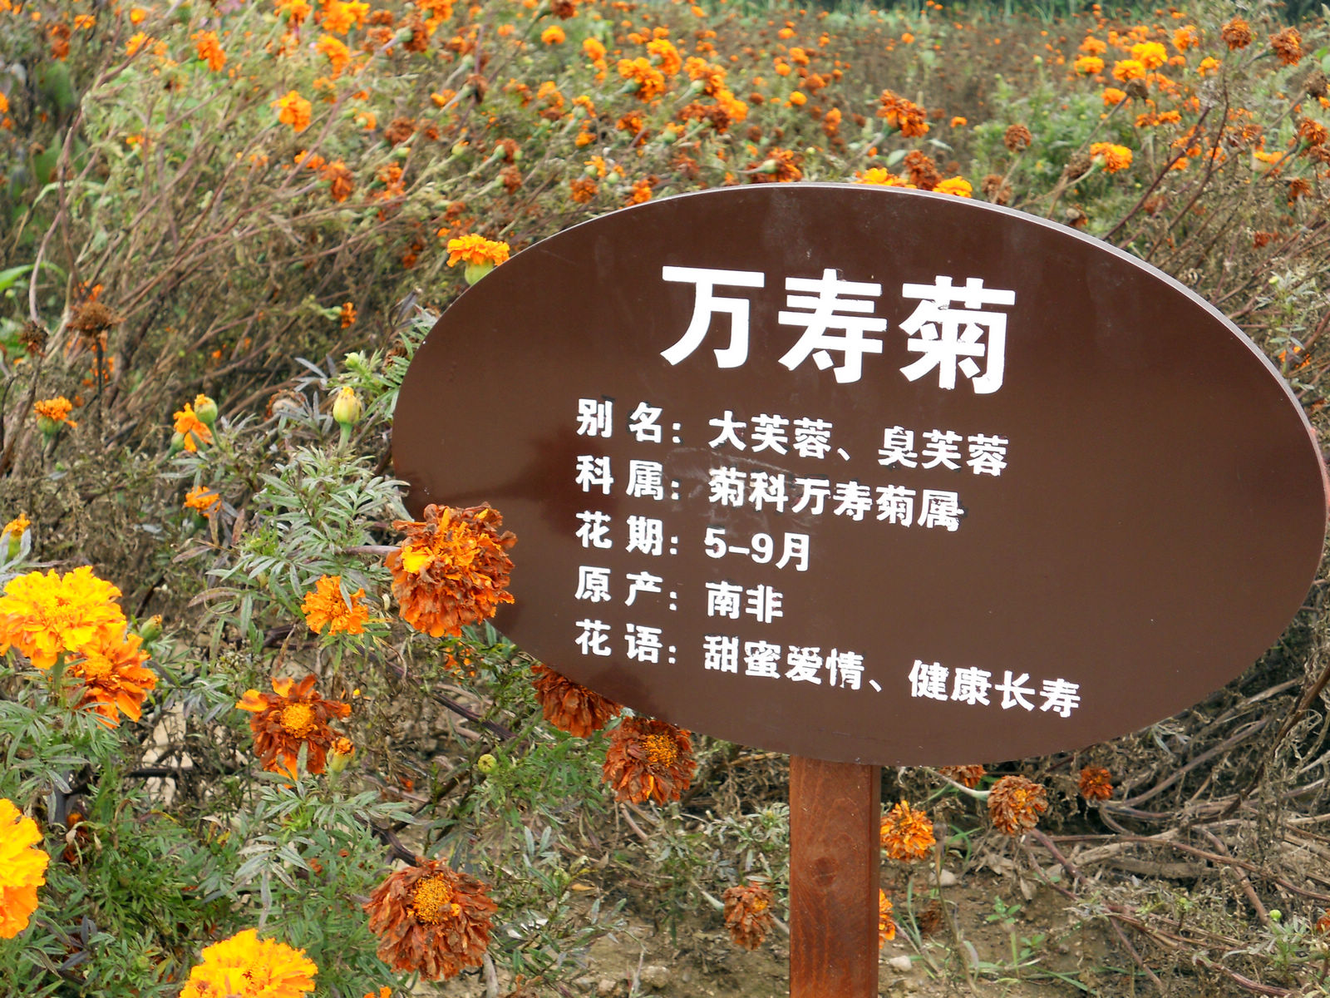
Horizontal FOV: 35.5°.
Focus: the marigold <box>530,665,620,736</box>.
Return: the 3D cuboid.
[{"bbox_3d":[-0.052,0.116,1.250,0.057,0.055,0.048,0,-23,0],"label":"marigold"}]

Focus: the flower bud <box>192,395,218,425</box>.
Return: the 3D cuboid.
[{"bbox_3d":[-0.299,-0.058,1.350,0.015,0.020,0.015,-13,15,-12],"label":"flower bud"}]

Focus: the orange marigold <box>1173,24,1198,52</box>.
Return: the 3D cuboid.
[{"bbox_3d":[1.078,-0.954,4.300,0.053,0.050,0.051,4,15,13],"label":"orange marigold"}]

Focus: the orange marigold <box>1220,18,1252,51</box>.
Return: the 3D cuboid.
[{"bbox_3d":[0.716,-0.582,2.600,0.039,0.040,0.038,0,15,0],"label":"orange marigold"}]

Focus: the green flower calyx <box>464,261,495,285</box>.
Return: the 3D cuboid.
[{"bbox_3d":[-0.129,-0.157,1.430,0.020,0.022,0.020,0,15,0],"label":"green flower calyx"}]

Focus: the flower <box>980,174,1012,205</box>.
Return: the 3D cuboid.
[{"bbox_3d":[0.391,-0.364,2.450,0.037,0.038,0.035,4,-23,14],"label":"flower"}]

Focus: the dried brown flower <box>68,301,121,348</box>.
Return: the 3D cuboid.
[{"bbox_3d":[-0.482,-0.147,1.750,0.045,0.040,0.045,0,15,0],"label":"dried brown flower"}]

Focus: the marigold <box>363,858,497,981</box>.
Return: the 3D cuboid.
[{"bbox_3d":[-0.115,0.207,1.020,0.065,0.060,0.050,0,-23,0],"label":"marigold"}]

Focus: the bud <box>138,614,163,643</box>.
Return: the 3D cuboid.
[{"bbox_3d":[-0.290,0.073,1.170,0.013,0.017,0.013,24,13,-11],"label":"bud"}]

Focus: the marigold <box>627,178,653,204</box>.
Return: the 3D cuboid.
[{"bbox_3d":[-0.036,-0.443,3.000,0.038,0.040,0.036,0,-24,0],"label":"marigold"}]

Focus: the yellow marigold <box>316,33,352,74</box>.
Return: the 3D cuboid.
[{"bbox_3d":[-0.478,-0.644,3.000,0.055,0.053,0.053,-2,15,-9],"label":"yellow marigold"}]

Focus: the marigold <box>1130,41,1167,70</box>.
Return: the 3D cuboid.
[{"bbox_3d":[0.782,-0.716,3.350,0.058,0.047,0.057,3,15,12],"label":"marigold"}]

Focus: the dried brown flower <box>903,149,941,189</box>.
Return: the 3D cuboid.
[{"bbox_3d":[0.297,-0.378,2.400,0.044,0.047,0.042,7,-28,24],"label":"dried brown flower"}]

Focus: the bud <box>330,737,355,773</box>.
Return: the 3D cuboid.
[{"bbox_3d":[-0.182,0.144,1.170,0.015,0.020,0.015,10,15,-7],"label":"bud"}]

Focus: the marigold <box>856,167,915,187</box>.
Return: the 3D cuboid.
[{"bbox_3d":[0.225,-0.316,2.100,0.060,0.045,0.058,2,15,6],"label":"marigold"}]

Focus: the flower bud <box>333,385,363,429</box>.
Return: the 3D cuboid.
[{"bbox_3d":[-0.184,-0.053,1.200,0.017,0.024,0.017,-2,15,-9],"label":"flower bud"}]

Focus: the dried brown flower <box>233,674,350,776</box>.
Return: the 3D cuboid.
[{"bbox_3d":[-0.206,0.126,1.150,0.061,0.056,0.040,0,-20,0],"label":"dried brown flower"}]

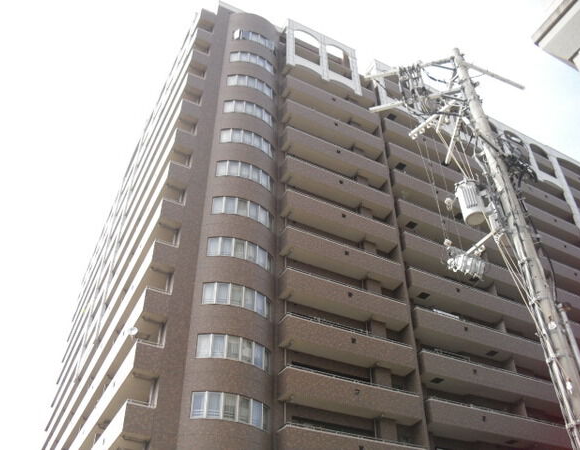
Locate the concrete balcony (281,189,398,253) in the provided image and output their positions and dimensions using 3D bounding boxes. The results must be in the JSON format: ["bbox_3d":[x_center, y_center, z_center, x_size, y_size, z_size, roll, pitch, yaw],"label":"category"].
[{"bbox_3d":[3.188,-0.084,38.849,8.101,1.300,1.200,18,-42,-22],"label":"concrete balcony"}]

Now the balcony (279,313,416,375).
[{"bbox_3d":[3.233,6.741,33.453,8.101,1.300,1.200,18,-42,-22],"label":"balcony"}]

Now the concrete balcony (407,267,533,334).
[{"bbox_3d":[12.148,5.108,40.820,10.667,1.328,1.100,18,-43,-20],"label":"concrete balcony"}]

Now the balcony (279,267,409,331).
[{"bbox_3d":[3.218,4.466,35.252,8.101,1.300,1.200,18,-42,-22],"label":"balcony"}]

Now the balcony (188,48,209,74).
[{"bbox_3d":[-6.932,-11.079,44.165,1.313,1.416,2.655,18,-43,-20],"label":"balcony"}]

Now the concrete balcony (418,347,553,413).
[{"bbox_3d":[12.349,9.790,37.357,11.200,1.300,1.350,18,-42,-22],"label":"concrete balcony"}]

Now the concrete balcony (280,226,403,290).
[{"bbox_3d":[3.264,2.178,37.273,8.164,1.328,1.100,18,-43,-20],"label":"concrete balcony"}]

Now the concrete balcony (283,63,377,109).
[{"bbox_3d":[3.230,-11.336,48.523,8.164,1.328,1.100,18,-43,-20],"label":"concrete balcony"}]

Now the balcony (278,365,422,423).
[{"bbox_3d":[3.281,9.067,31.648,8.164,1.328,1.100,18,-43,-20],"label":"balcony"}]

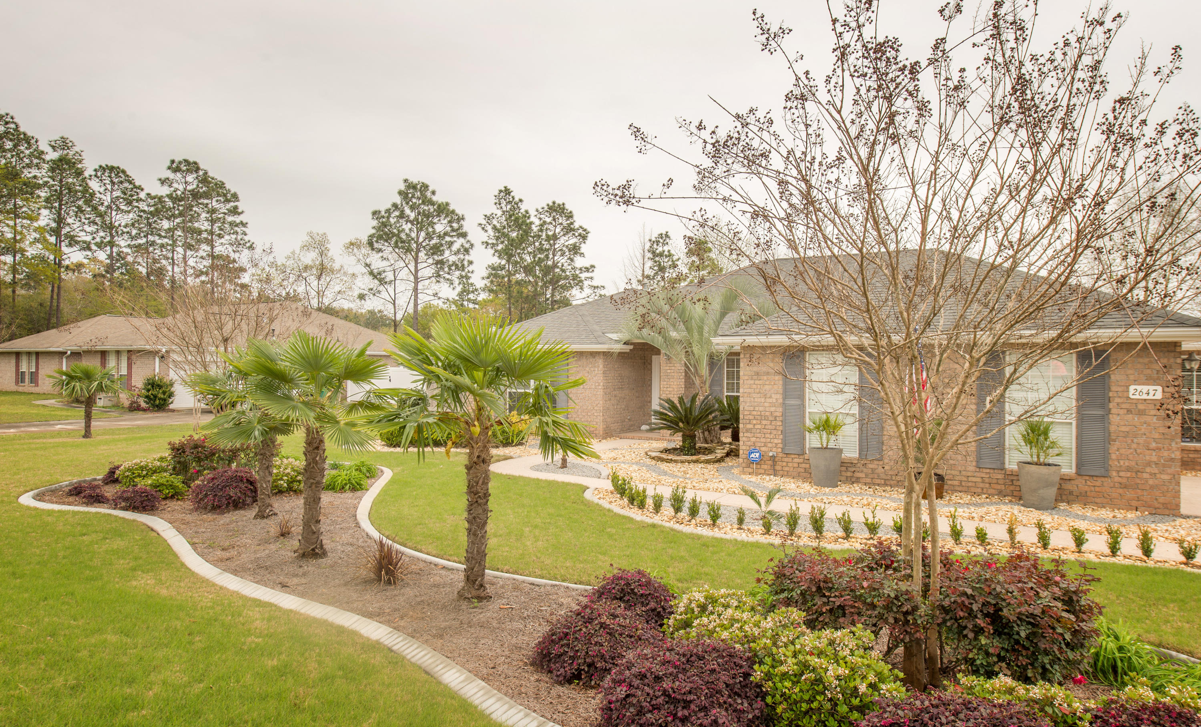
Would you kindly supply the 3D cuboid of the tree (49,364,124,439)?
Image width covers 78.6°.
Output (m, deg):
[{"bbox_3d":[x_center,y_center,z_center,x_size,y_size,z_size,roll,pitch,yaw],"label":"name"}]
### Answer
[{"bbox_3d":[-14.200,0.990,20.200,1.750,2.030,1.750,0,1,0],"label":"tree"}]

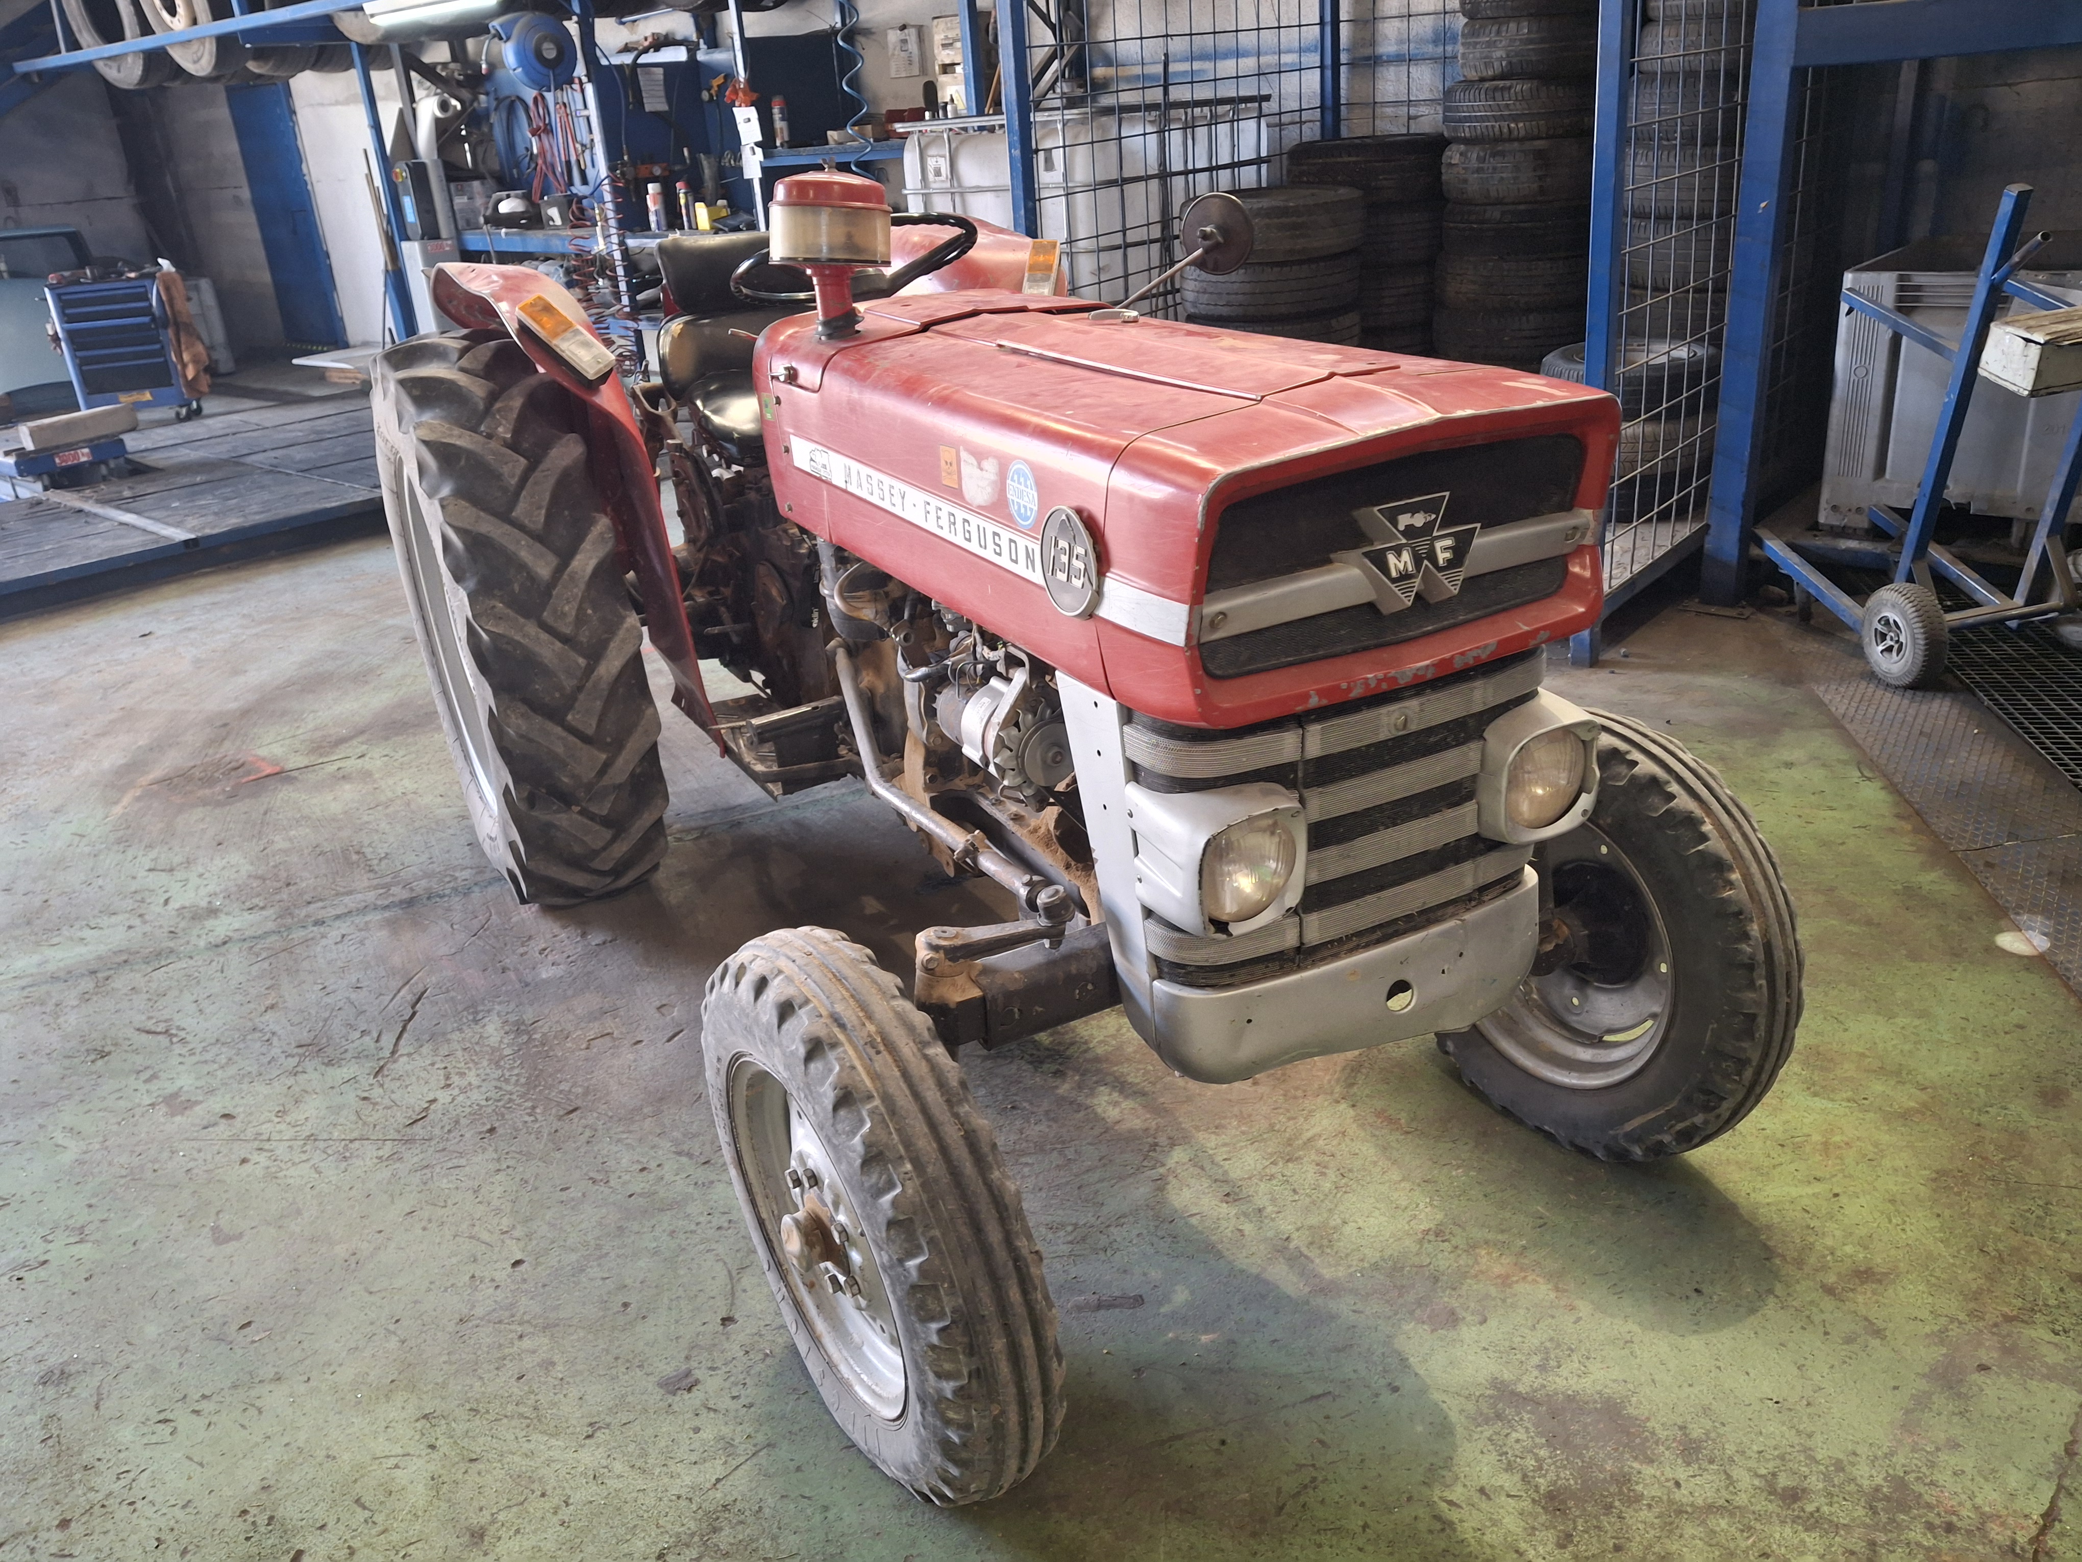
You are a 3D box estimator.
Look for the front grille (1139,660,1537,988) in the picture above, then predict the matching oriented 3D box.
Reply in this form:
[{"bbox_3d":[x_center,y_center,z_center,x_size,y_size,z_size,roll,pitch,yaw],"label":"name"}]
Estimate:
[{"bbox_3d":[0.363,0.023,1.714,0.500,0.325,0.148,-16,28,-24],"label":"front grille"}]

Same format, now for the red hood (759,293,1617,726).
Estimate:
[{"bbox_3d":[0.078,-0.453,2.040,0.526,0.311,1.320,-16,28,-24],"label":"red hood"}]

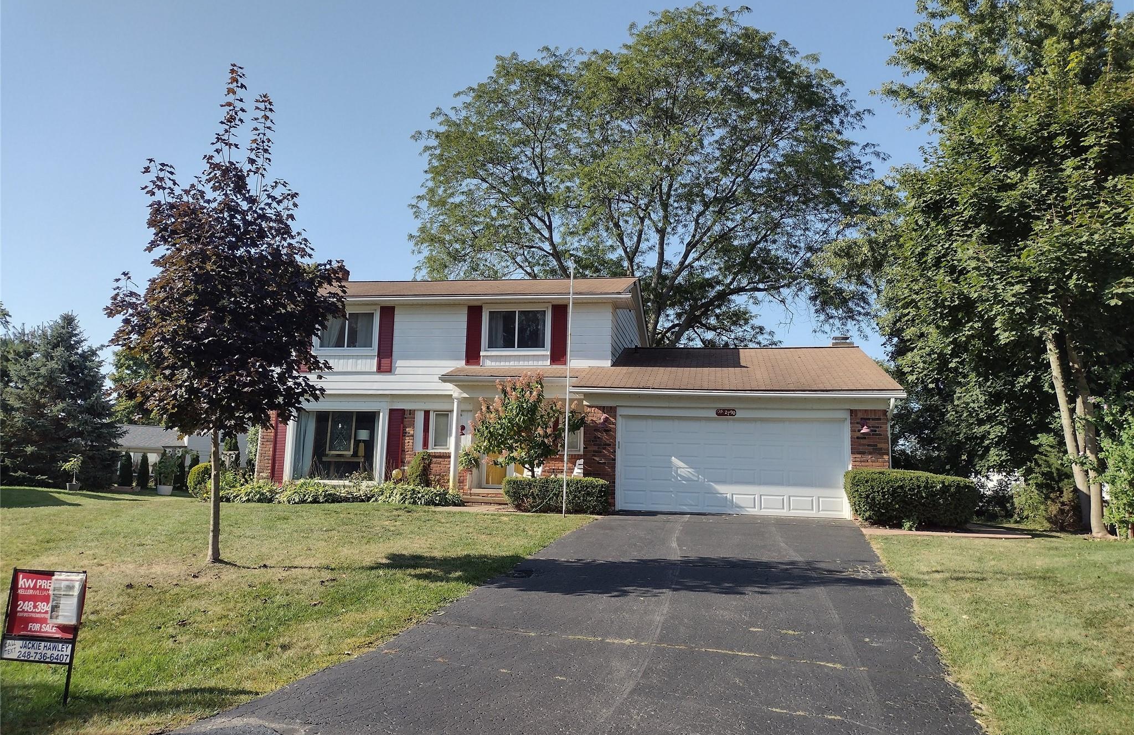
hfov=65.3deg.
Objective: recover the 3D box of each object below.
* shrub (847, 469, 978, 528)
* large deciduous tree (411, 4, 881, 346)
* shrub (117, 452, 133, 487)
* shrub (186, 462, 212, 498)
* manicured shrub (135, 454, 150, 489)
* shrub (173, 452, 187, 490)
[{"bbox_3d":[6.934,2.645,17.892,2.528,1.106,1.250,0,-9,11],"label":"shrub"},{"bbox_3d":[2.971,-4.884,36.001,17.822,20.659,17.822,0,-9,11],"label":"large deciduous tree"},{"bbox_3d":[-19.742,4.599,39.500,0.692,1.563,0.692,0,-9,11],"label":"shrub"},{"bbox_3d":[-9.394,2.950,23.100,0.958,0.972,0.958,0,-9,11],"label":"shrub"},{"bbox_3d":[-18.951,4.668,39.500,0.619,1.622,0.619,0,-9,11],"label":"manicured shrub"},{"bbox_3d":[-17.269,4.629,39.500,0.611,1.701,0.611,0,-9,11],"label":"shrub"}]

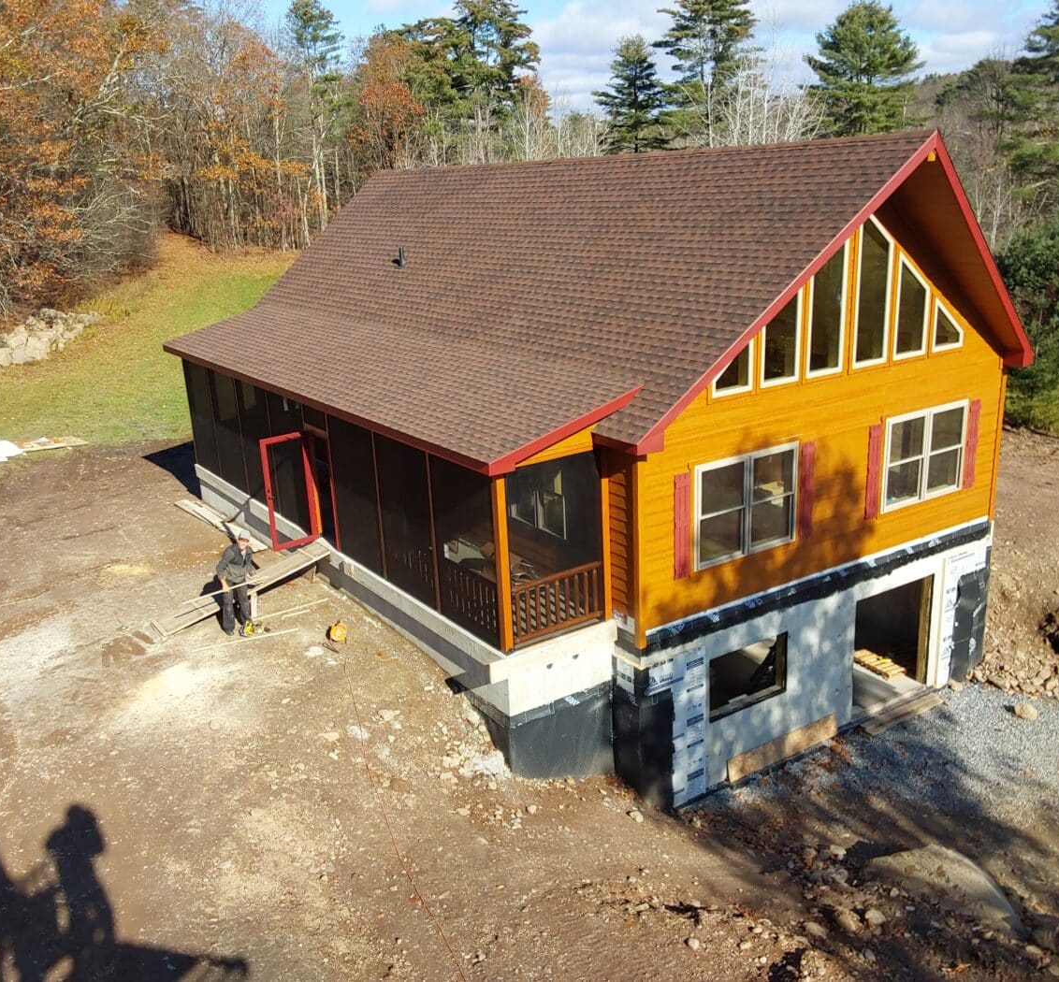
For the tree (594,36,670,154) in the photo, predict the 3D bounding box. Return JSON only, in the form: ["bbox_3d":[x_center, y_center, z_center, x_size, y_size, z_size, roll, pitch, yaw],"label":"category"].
[{"bbox_3d":[5.560,-16.850,55.221,4.700,12.799,4.700,-3,16,0],"label":"tree"}]

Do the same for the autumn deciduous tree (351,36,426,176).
[{"bbox_3d":[-7.646,-19.038,60.642,5.000,13.066,5.000,-3,16,0],"label":"autumn deciduous tree"}]

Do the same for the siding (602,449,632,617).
[{"bbox_3d":[1.216,0.672,14.413,0.125,2.465,0.512,-13,19,-32],"label":"siding"}]

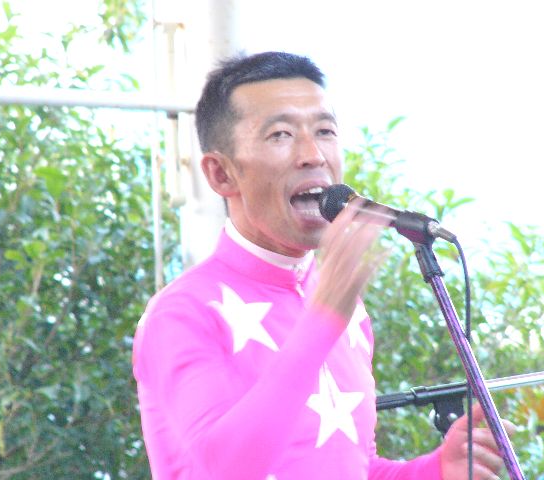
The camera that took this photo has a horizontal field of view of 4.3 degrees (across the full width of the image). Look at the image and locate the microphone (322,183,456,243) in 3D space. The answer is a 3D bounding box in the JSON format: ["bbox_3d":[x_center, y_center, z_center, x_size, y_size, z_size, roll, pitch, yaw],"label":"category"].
[{"bbox_3d":[0.140,-0.028,8.700,0.197,0.055,0.052,15,4,32],"label":"microphone"}]

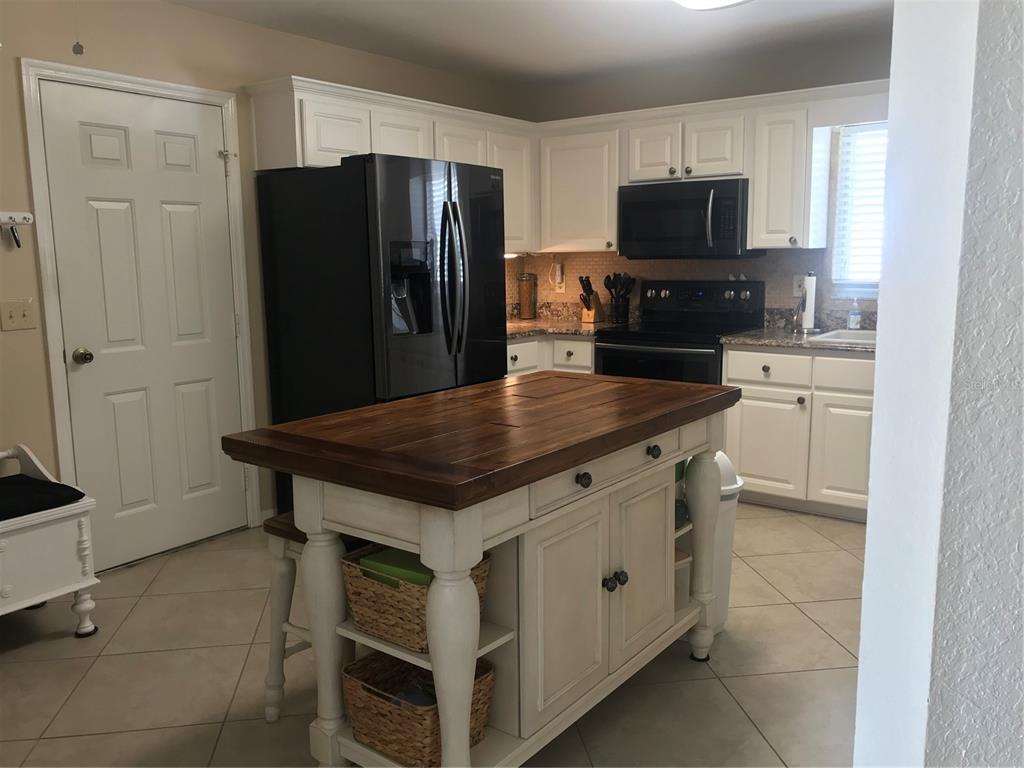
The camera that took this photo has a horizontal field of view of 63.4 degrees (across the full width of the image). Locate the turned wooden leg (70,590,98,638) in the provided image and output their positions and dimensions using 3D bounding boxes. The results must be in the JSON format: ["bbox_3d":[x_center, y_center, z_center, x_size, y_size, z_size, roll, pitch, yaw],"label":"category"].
[{"bbox_3d":[-1.560,0.833,3.023,0.085,0.159,0.085,6,11,37],"label":"turned wooden leg"}]

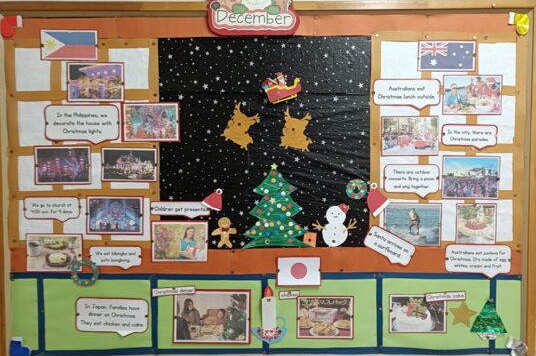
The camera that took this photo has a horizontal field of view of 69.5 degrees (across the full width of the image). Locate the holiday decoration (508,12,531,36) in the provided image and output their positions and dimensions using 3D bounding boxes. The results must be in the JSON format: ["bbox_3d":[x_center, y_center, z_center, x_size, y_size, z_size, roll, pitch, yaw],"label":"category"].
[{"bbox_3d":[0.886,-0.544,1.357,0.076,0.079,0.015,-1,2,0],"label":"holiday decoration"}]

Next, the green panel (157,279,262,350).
[{"bbox_3d":[-0.203,0.474,1.343,0.367,0.248,0.010,0,2,0],"label":"green panel"}]

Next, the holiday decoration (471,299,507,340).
[{"bbox_3d":[0.769,0.491,1.344,0.130,0.146,0.012,0,2,0],"label":"holiday decoration"}]

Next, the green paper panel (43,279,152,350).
[{"bbox_3d":[-0.582,0.468,1.316,0.375,0.247,0.008,0,2,0],"label":"green paper panel"}]

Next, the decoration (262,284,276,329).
[{"bbox_3d":[0.006,0.448,1.344,0.050,0.156,0.012,0,2,0],"label":"decoration"}]

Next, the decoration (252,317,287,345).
[{"bbox_3d":[0.005,0.521,1.314,0.116,0.097,0.010,0,2,0],"label":"decoration"}]

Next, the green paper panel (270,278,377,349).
[{"bbox_3d":[0.192,0.474,1.344,0.376,0.245,0.006,0,2,0],"label":"green paper panel"}]

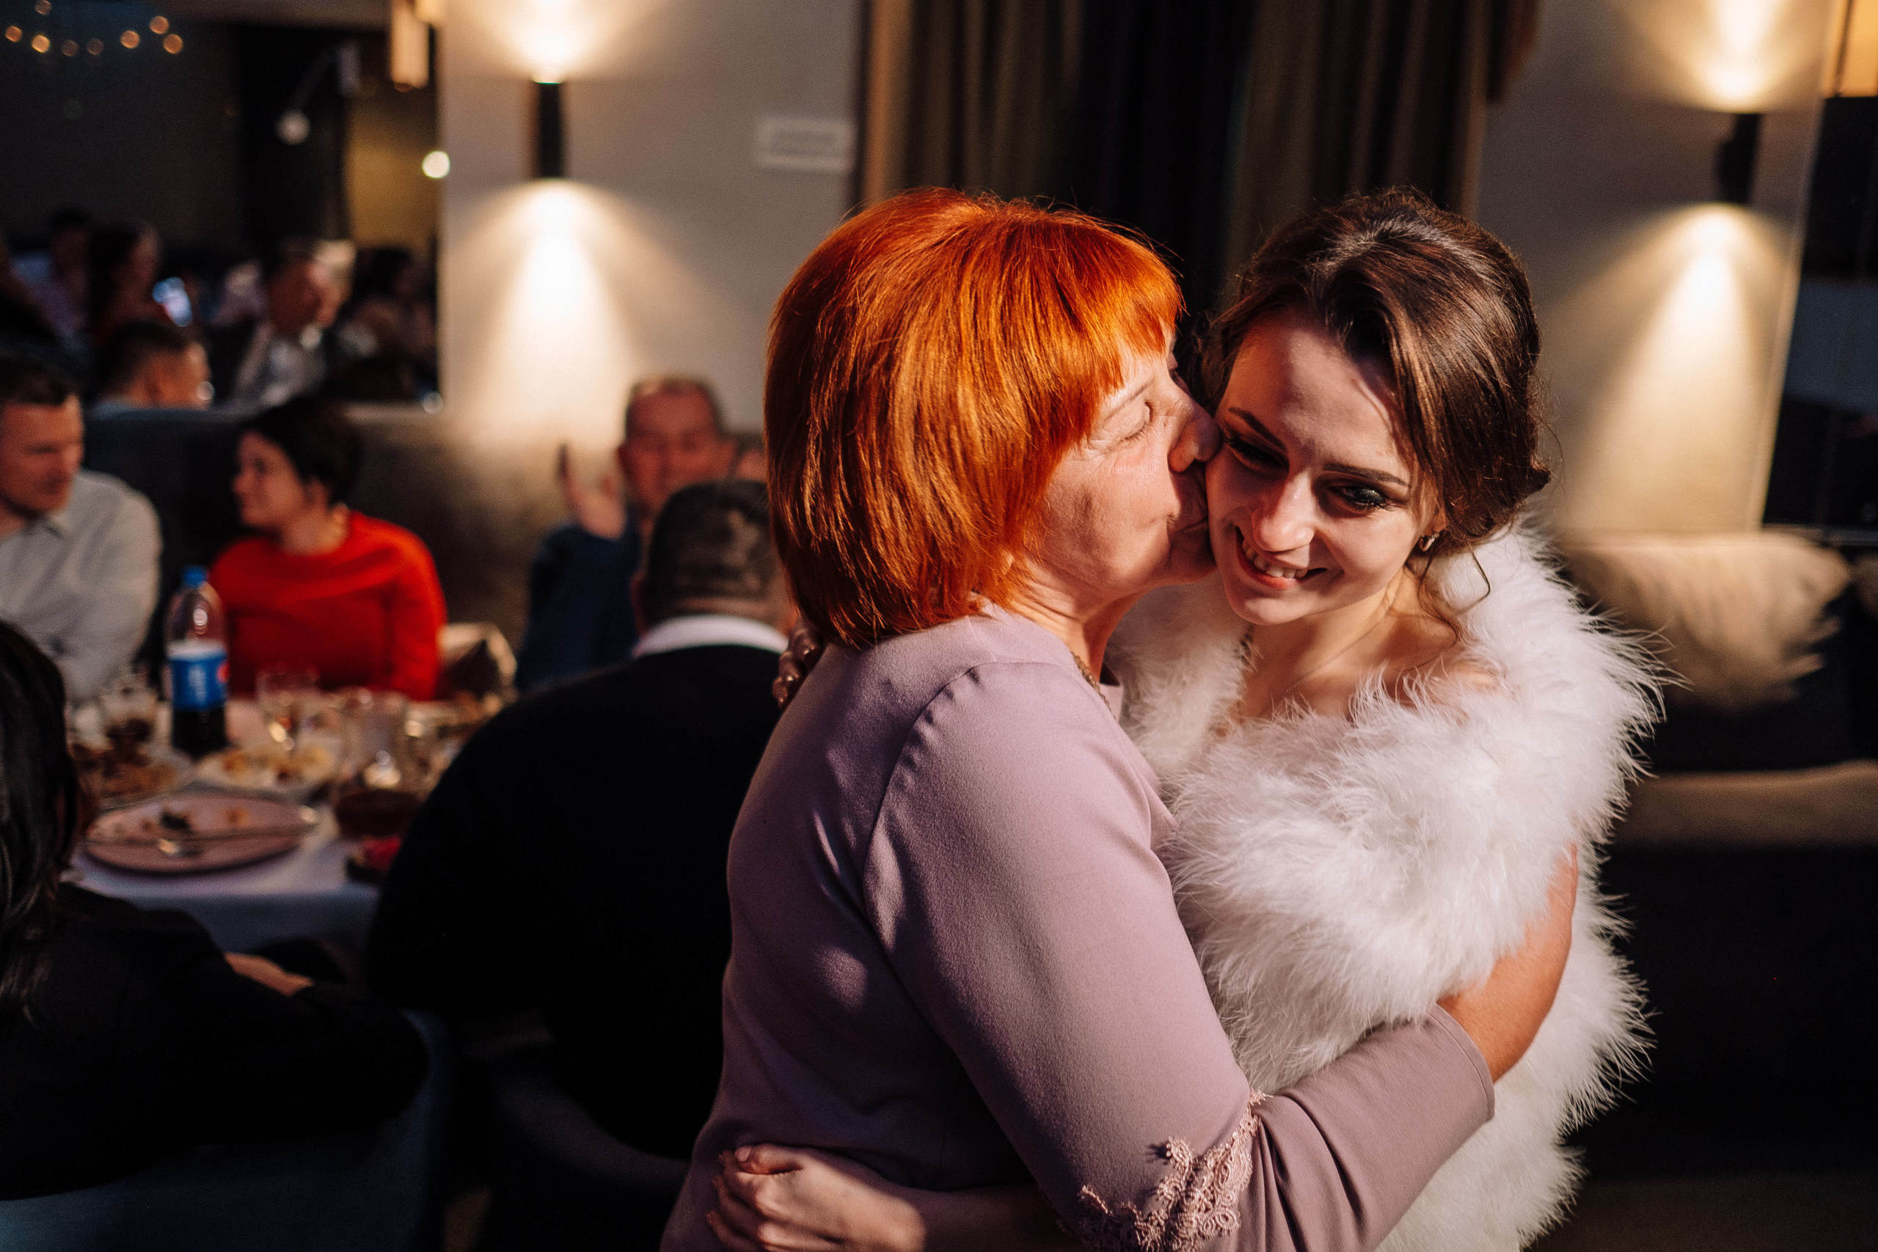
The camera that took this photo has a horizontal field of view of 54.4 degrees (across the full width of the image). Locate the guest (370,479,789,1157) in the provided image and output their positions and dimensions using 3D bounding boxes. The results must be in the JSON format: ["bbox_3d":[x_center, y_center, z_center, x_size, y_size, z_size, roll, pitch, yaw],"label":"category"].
[{"bbox_3d":[-0.322,0.438,2.277,0.680,1.273,0.800,1,12,-8],"label":"guest"}]

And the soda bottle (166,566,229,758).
[{"bbox_3d":[-1.126,0.049,2.771,0.089,0.275,0.089,3,12,0],"label":"soda bottle"}]

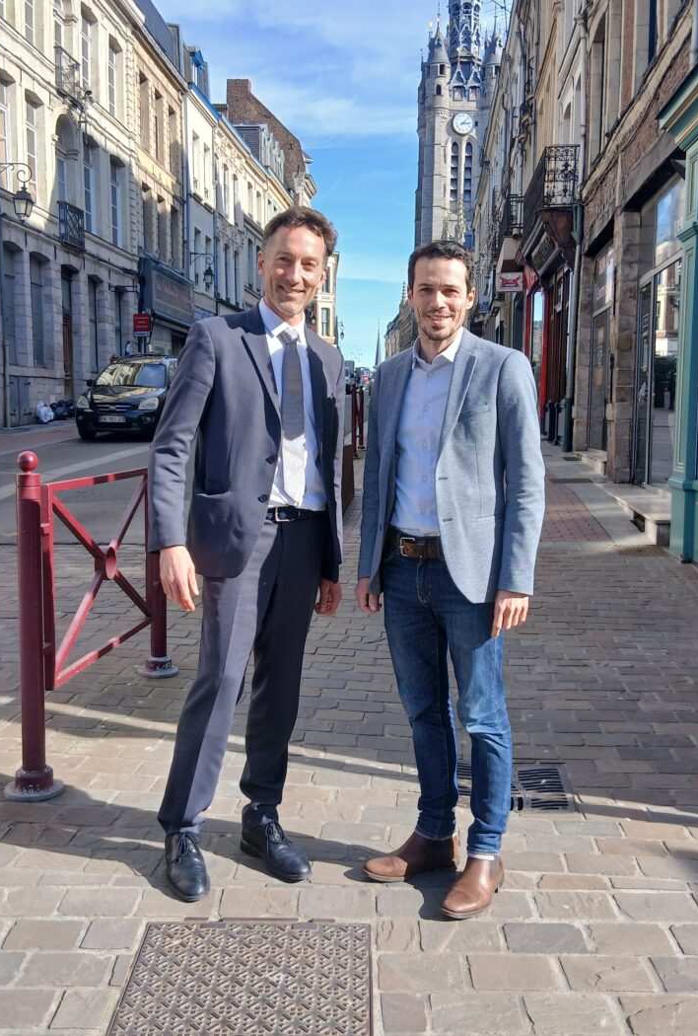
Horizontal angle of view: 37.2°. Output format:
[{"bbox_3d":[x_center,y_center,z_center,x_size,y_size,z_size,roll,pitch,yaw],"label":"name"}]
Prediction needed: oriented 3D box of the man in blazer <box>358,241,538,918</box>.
[{"bbox_3d":[0.270,0.159,2.767,0.520,1.759,0.380,3,6,23],"label":"man in blazer"}]

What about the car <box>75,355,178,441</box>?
[{"bbox_3d":[-4.307,-2.682,22.373,1.820,1.680,4.450,1,8,5],"label":"car"}]

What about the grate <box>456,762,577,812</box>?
[{"bbox_3d":[0.557,0.936,3.539,0.410,0.040,0.420,1,8,5],"label":"grate"}]

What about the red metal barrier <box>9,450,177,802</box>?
[{"bbox_3d":[-0.975,0.255,4.136,0.180,1.180,1.658,1,6,6],"label":"red metal barrier"}]

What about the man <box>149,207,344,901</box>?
[{"bbox_3d":[-0.282,0.105,2.824,0.530,1.846,0.380,-1,6,-16],"label":"man"}]

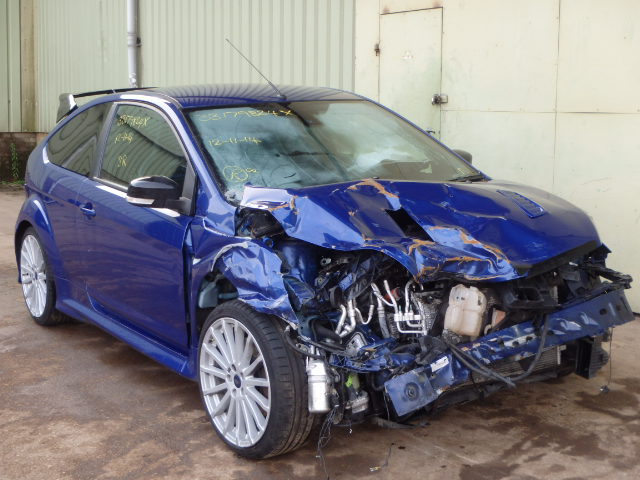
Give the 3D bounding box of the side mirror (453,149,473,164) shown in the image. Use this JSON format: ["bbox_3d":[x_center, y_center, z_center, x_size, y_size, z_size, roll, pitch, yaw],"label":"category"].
[{"bbox_3d":[0.740,-0.424,4.959,0.235,0.145,0.125,-8,12,-33],"label":"side mirror"}]

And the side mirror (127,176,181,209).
[{"bbox_3d":[-0.722,-0.213,3.993,0.235,0.145,0.125,-8,12,-33],"label":"side mirror"}]

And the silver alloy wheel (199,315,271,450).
[{"bbox_3d":[-0.265,0.548,3.601,0.200,0.515,0.515,-9,12,-37],"label":"silver alloy wheel"}]

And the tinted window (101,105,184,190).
[{"bbox_3d":[-0.827,-0.442,4.397,0.060,0.440,1.120,27,-8,-34],"label":"tinted window"}]

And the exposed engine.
[{"bbox_3d":[0.539,0.272,3.799,1.420,0.620,0.820,-8,12,-33],"label":"exposed engine"}]

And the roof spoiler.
[{"bbox_3d":[-1.201,-0.936,6.180,1.100,0.210,0.420,-8,12,-33],"label":"roof spoiler"}]

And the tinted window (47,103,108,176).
[{"bbox_3d":[-1.339,-0.594,5.179,0.060,0.420,0.960,26,-6,-30],"label":"tinted window"}]

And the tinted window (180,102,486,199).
[{"bbox_3d":[0.039,-0.480,4.400,1.460,0.100,0.910,-8,38,-33],"label":"tinted window"}]

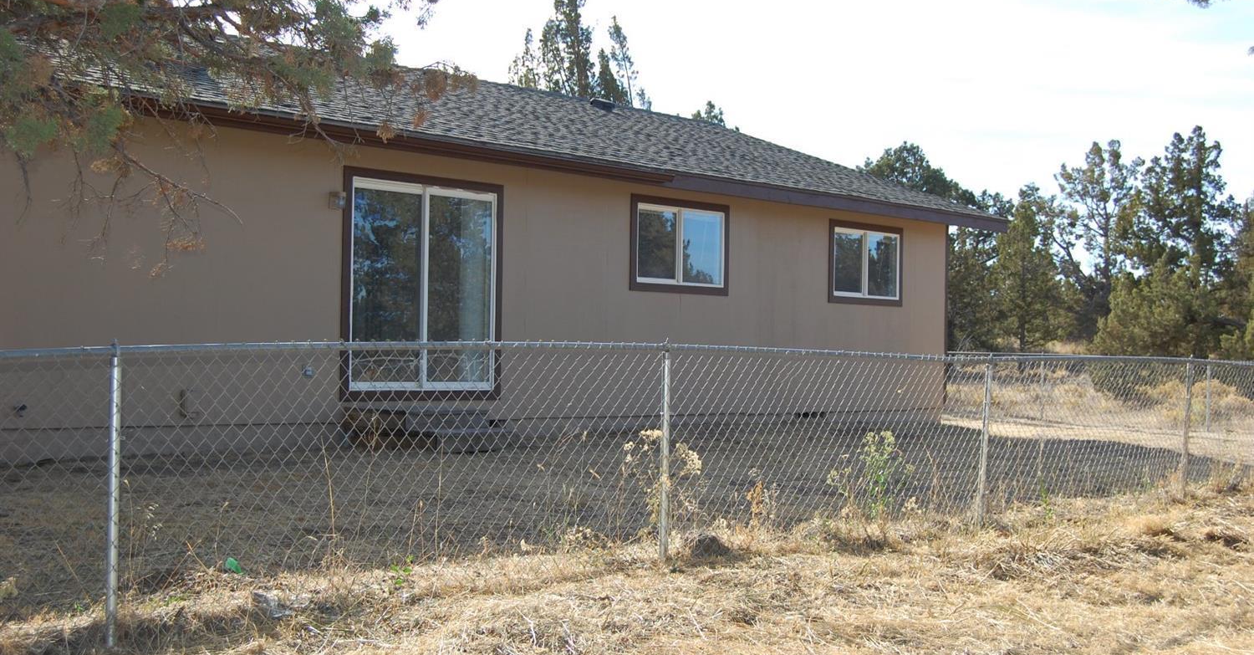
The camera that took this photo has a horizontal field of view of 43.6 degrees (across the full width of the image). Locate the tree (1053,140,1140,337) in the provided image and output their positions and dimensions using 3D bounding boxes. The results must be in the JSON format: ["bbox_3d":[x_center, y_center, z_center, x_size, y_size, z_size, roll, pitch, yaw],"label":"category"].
[{"bbox_3d":[16.182,-2.872,54.000,3.140,7.230,3.200,1,-1,0],"label":"tree"}]

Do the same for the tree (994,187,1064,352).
[{"bbox_3d":[11.641,-1.380,45.000,2.420,5.290,2.700,1,-1,0],"label":"tree"}]

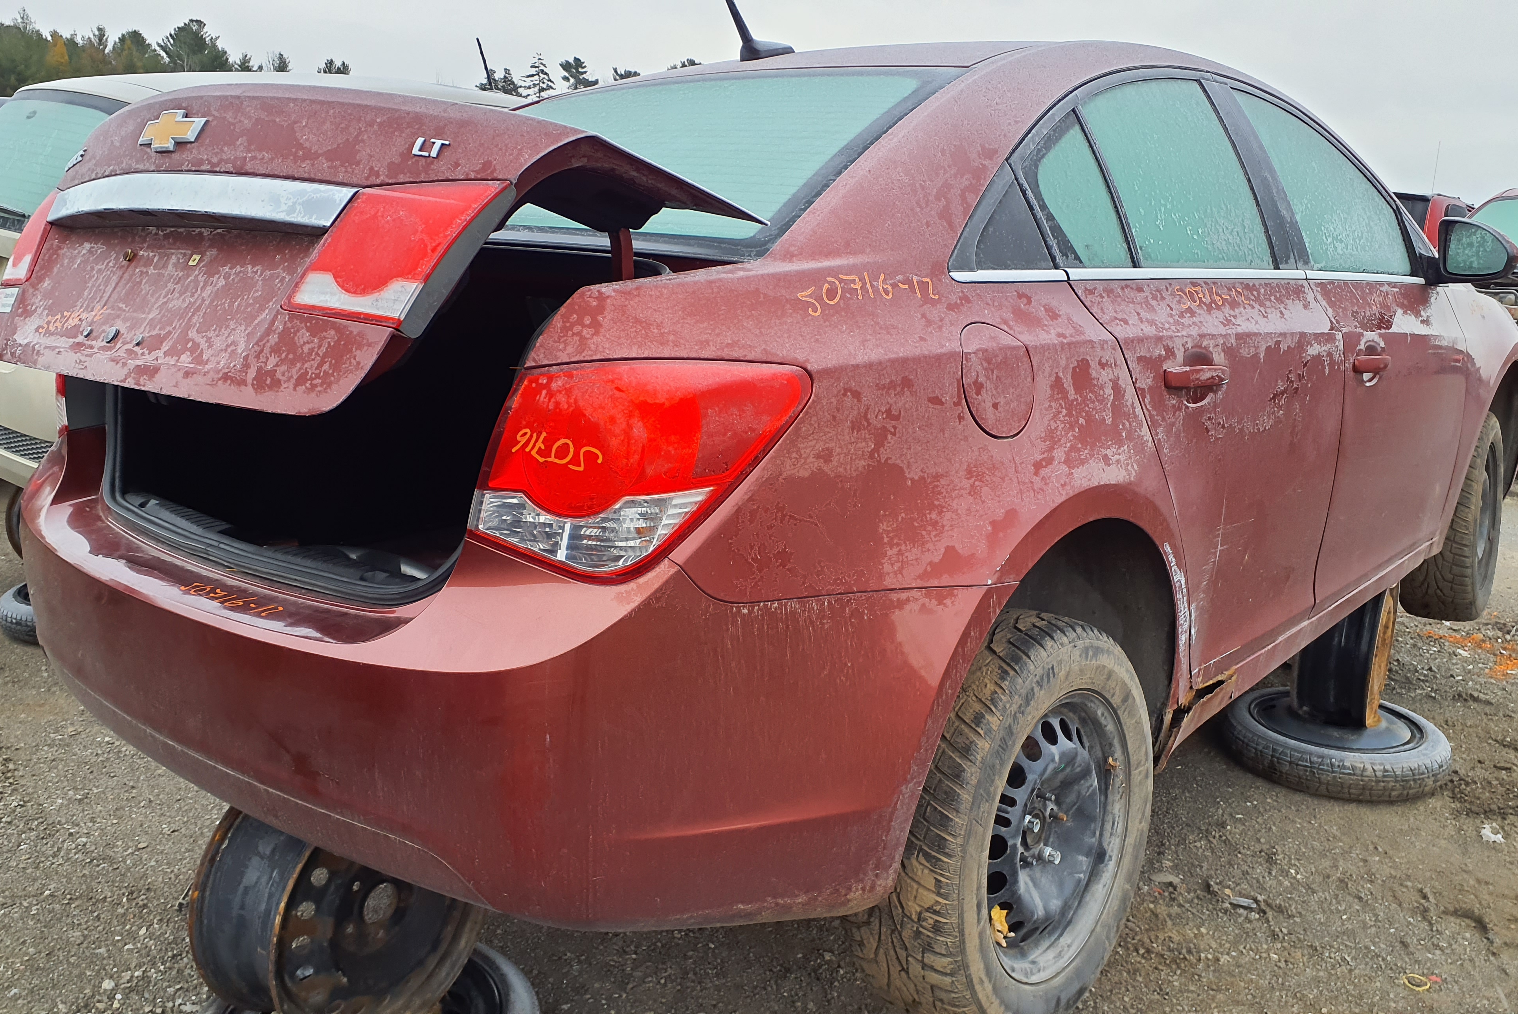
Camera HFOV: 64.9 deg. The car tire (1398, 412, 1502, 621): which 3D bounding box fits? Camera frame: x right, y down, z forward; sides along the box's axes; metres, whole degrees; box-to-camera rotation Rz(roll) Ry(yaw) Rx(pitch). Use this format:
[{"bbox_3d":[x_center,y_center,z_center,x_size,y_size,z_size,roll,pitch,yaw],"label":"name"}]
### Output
[{"bbox_3d":[2.205,0.029,3.784,0.212,0.660,0.660,9,16,37],"label":"car tire"}]

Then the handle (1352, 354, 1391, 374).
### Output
[{"bbox_3d":[1.338,-0.313,2.610,0.046,0.036,0.210,11,17,41],"label":"handle"}]

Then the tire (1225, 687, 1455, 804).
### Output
[{"bbox_3d":[1.575,0.642,3.280,0.572,0.118,0.572,0,13,0],"label":"tire"}]

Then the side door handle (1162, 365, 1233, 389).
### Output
[{"bbox_3d":[0.698,-0.208,1.914,0.046,0.036,0.210,11,17,41],"label":"side door handle"}]

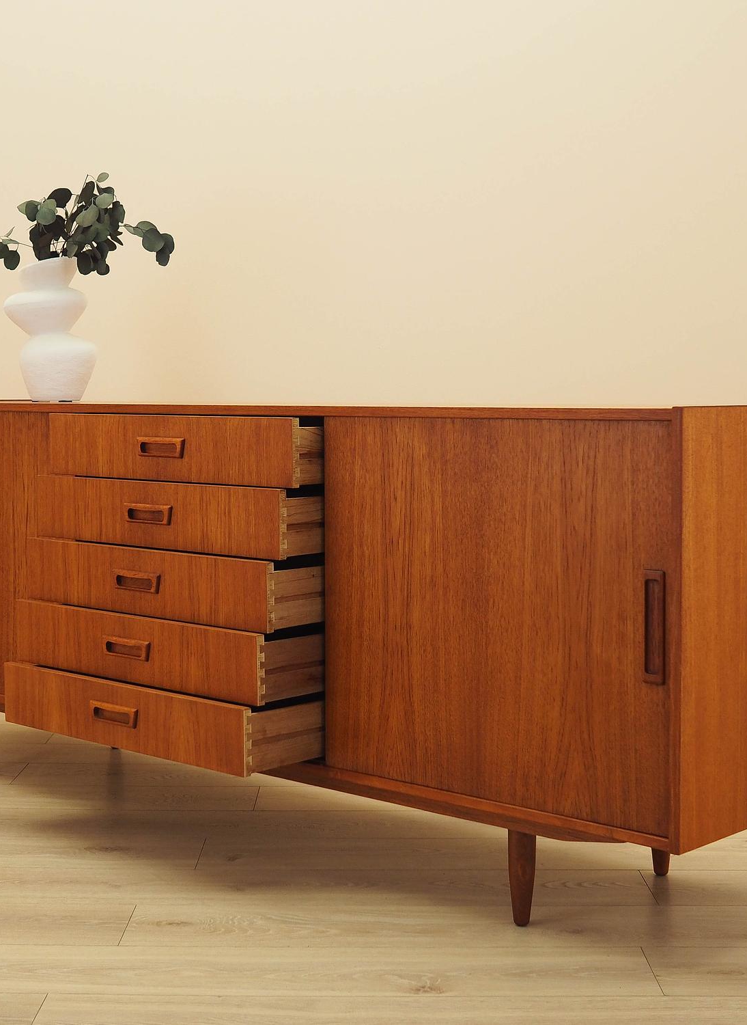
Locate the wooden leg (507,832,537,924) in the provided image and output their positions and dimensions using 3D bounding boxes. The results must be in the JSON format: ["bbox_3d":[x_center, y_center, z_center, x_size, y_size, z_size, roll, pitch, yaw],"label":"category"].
[{"bbox_3d":[0.233,0.572,2.094,0.044,0.145,0.044,0,4,0],"label":"wooden leg"}]

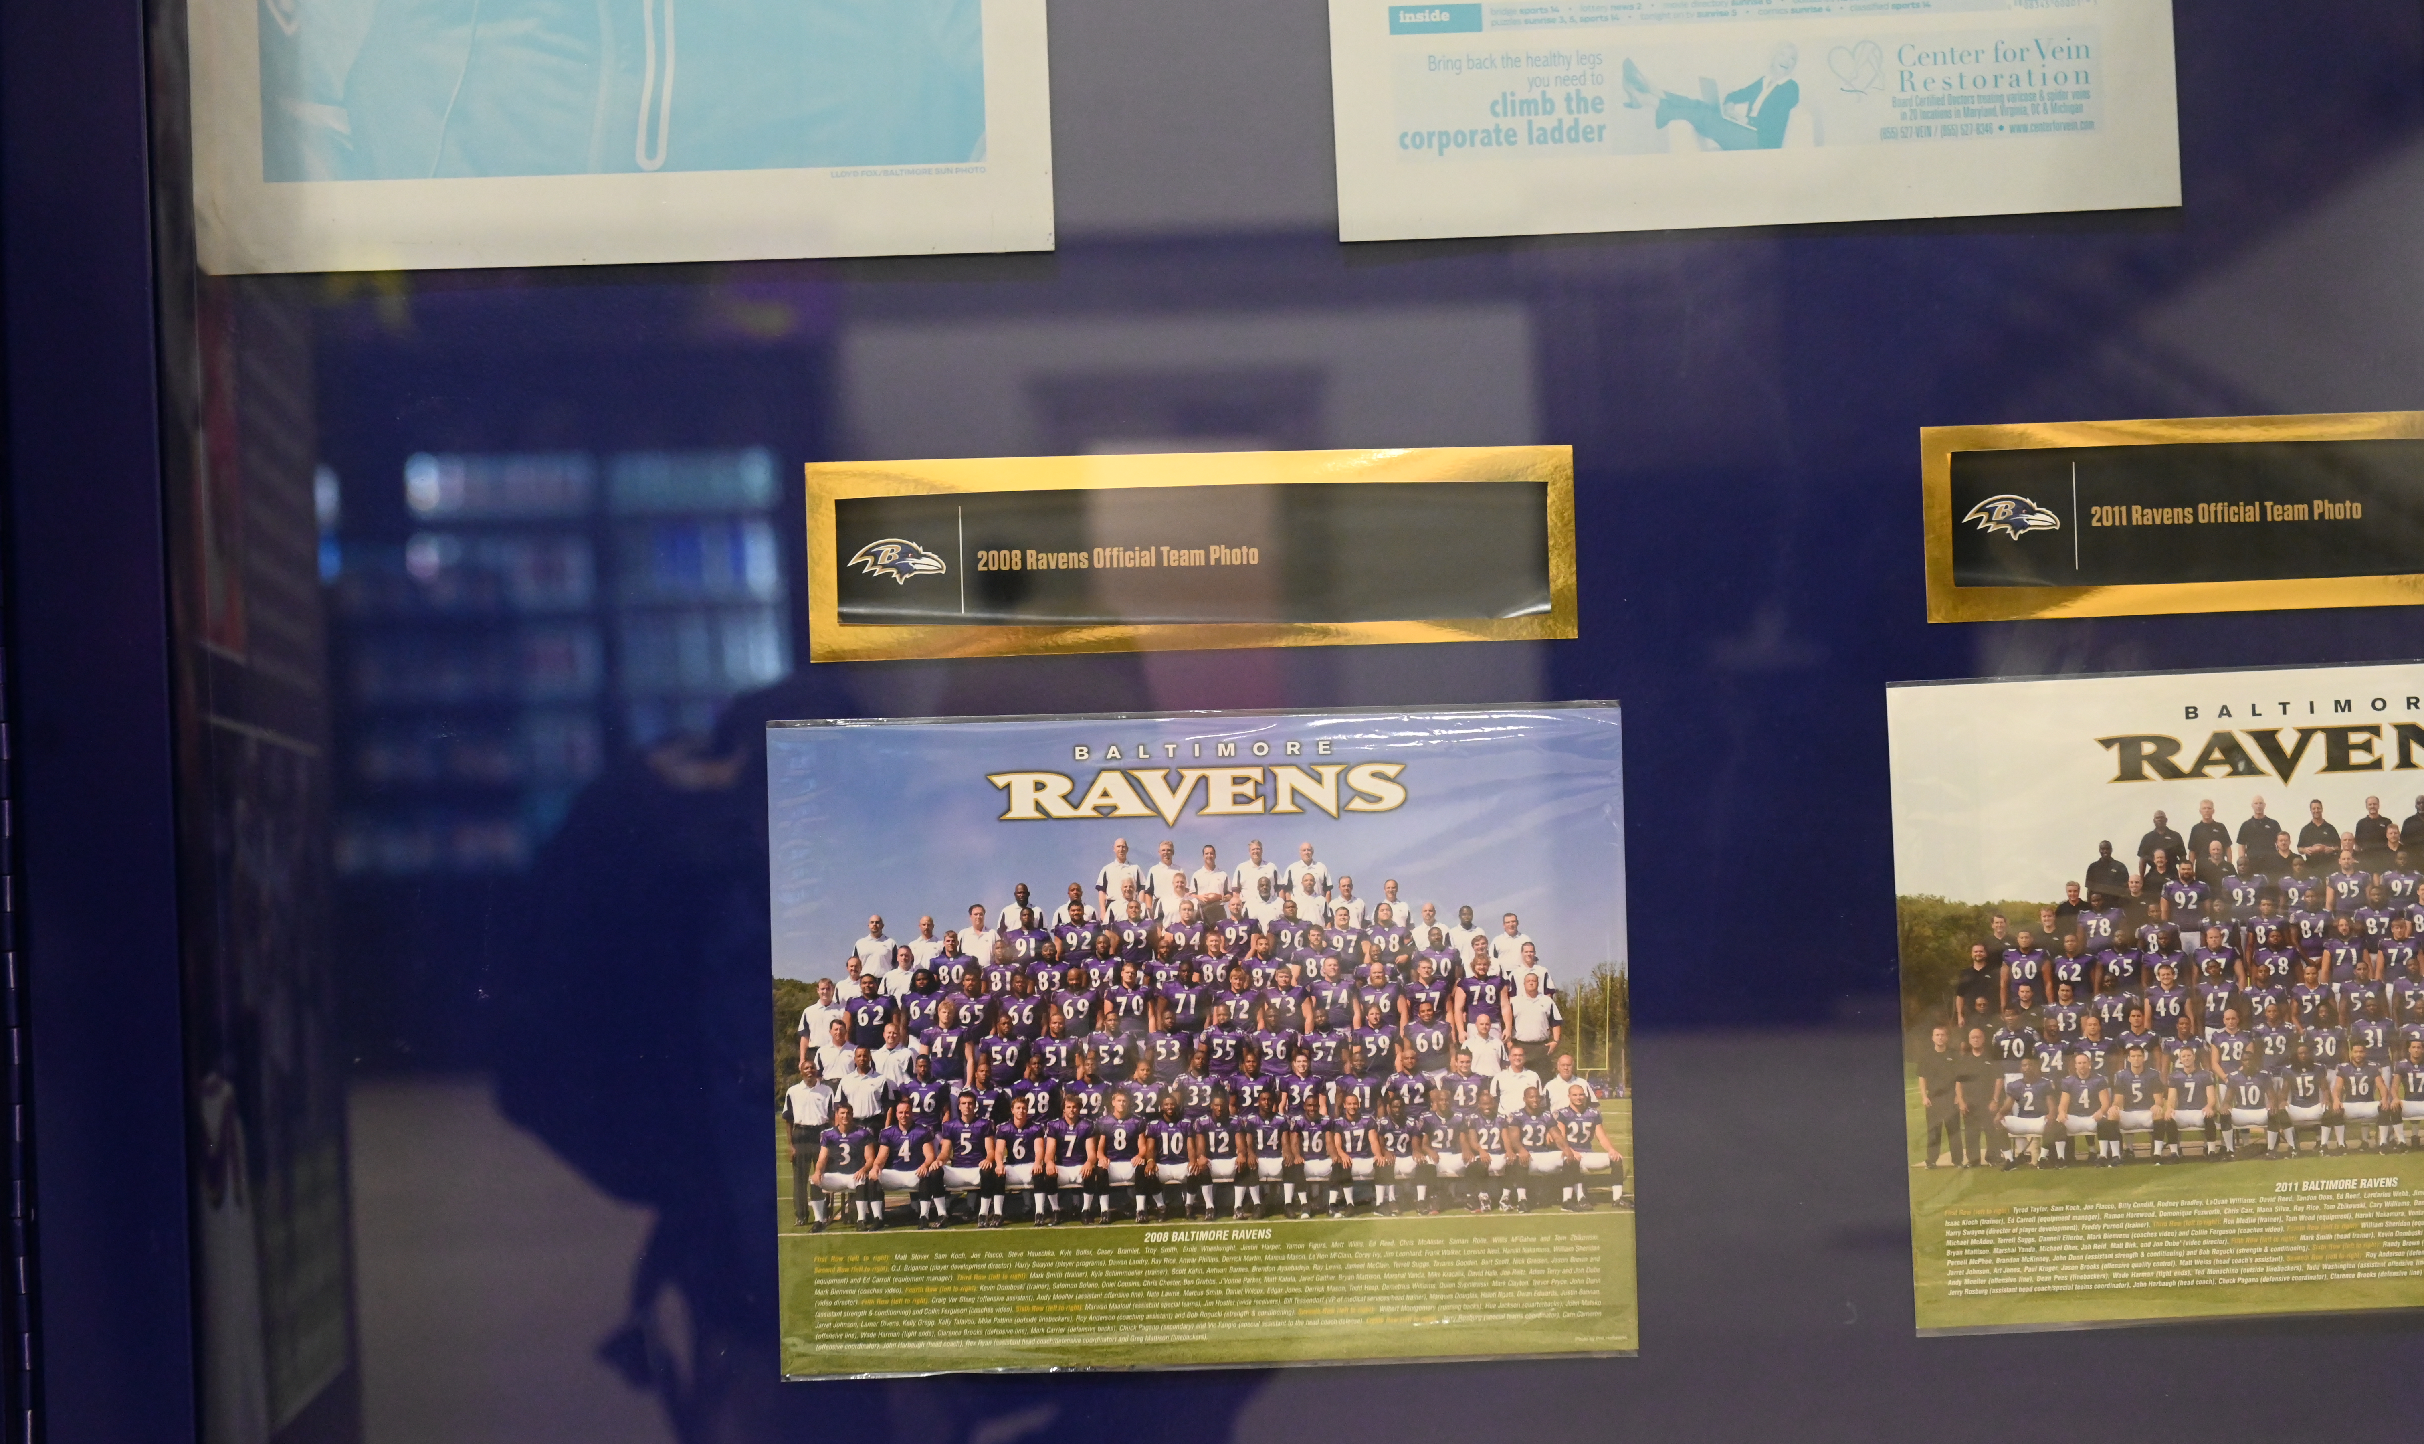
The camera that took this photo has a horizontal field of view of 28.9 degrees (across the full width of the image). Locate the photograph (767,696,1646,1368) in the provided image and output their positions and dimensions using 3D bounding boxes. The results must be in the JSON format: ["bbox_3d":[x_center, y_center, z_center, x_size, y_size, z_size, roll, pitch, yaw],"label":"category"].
[{"bbox_3d":[-0.003,0.107,1.580,0.287,0.221,0.006,-1,-1,-2],"label":"photograph"}]

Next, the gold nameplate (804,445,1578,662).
[{"bbox_3d":[-0.006,-0.057,1.583,0.258,0.066,0.008,-2,-1,-2],"label":"gold nameplate"}]

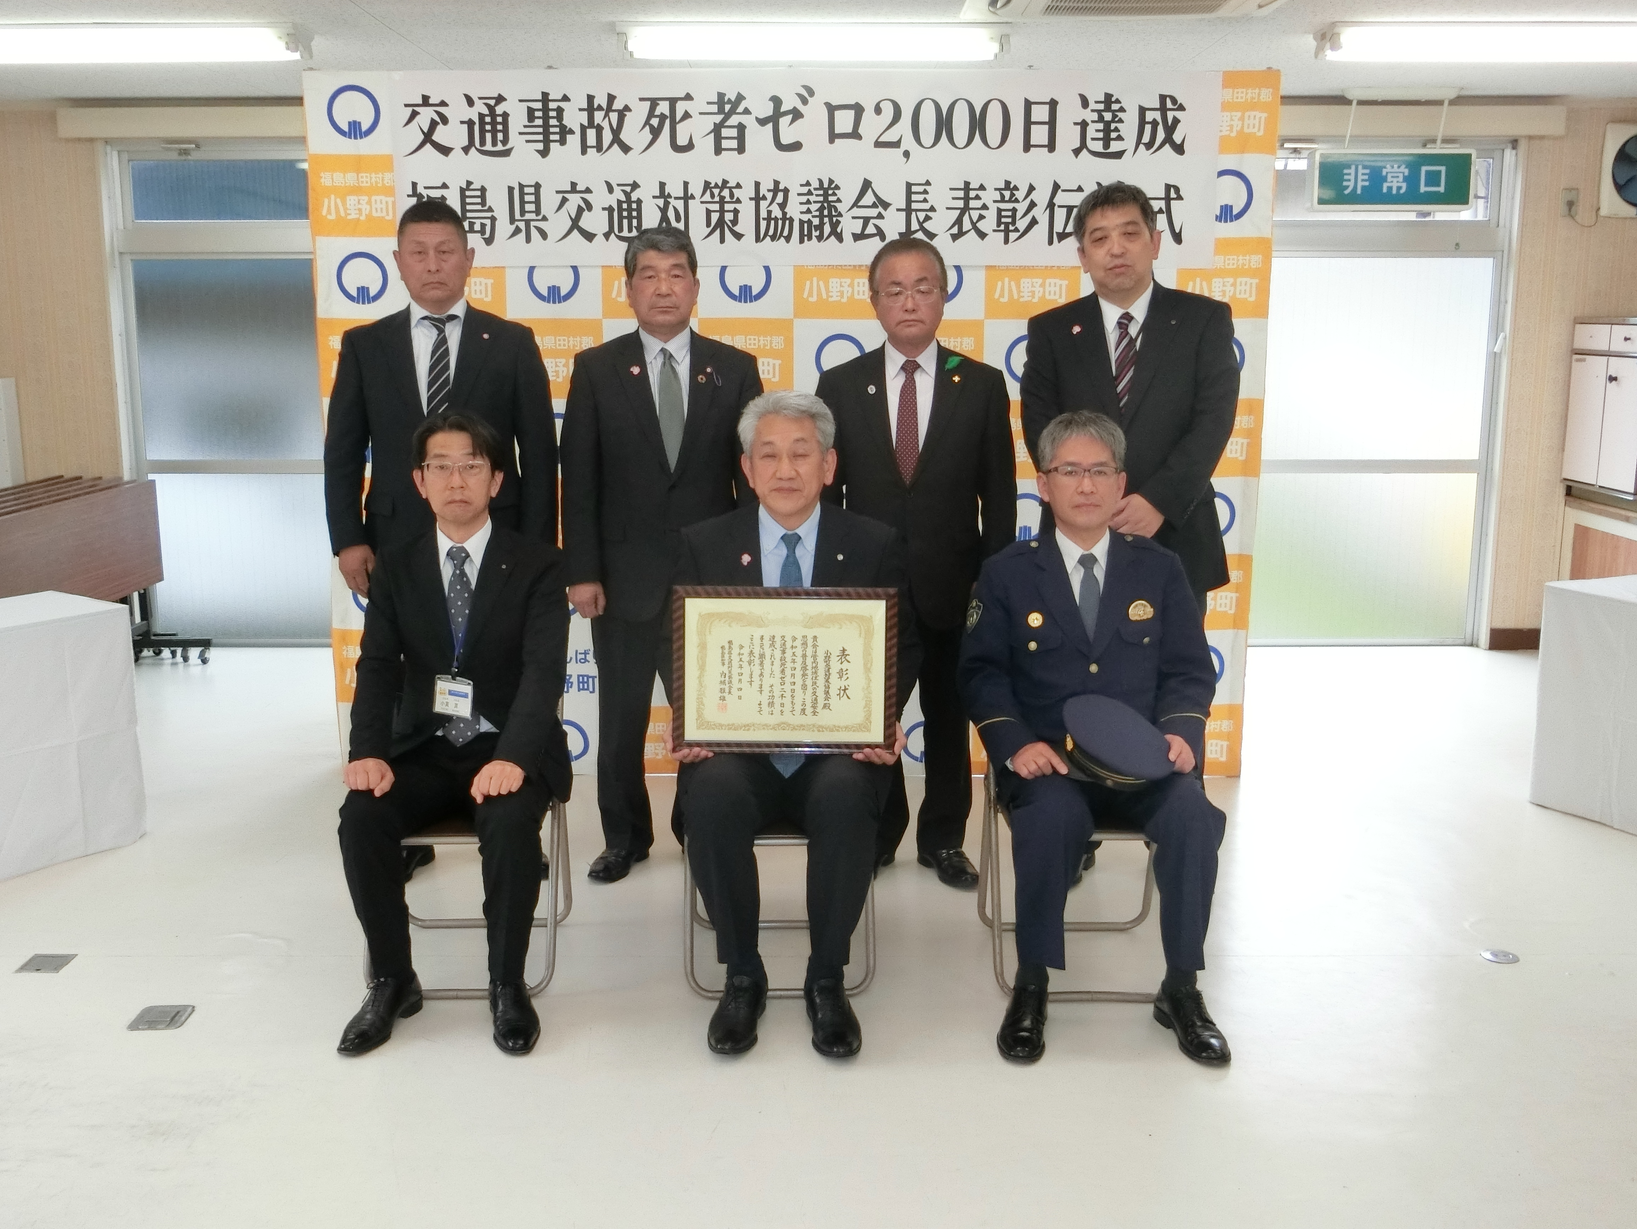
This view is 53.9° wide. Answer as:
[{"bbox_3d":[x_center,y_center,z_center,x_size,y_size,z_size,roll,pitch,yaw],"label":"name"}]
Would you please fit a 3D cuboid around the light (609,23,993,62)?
[{"bbox_3d":[-0.012,-1.843,5.199,1.240,0.092,0.235,0,11,0],"label":"light"}]

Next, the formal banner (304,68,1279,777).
[{"bbox_3d":[-0.081,-0.568,5.083,2.920,2.200,0.160,0,11,0],"label":"formal banner"}]

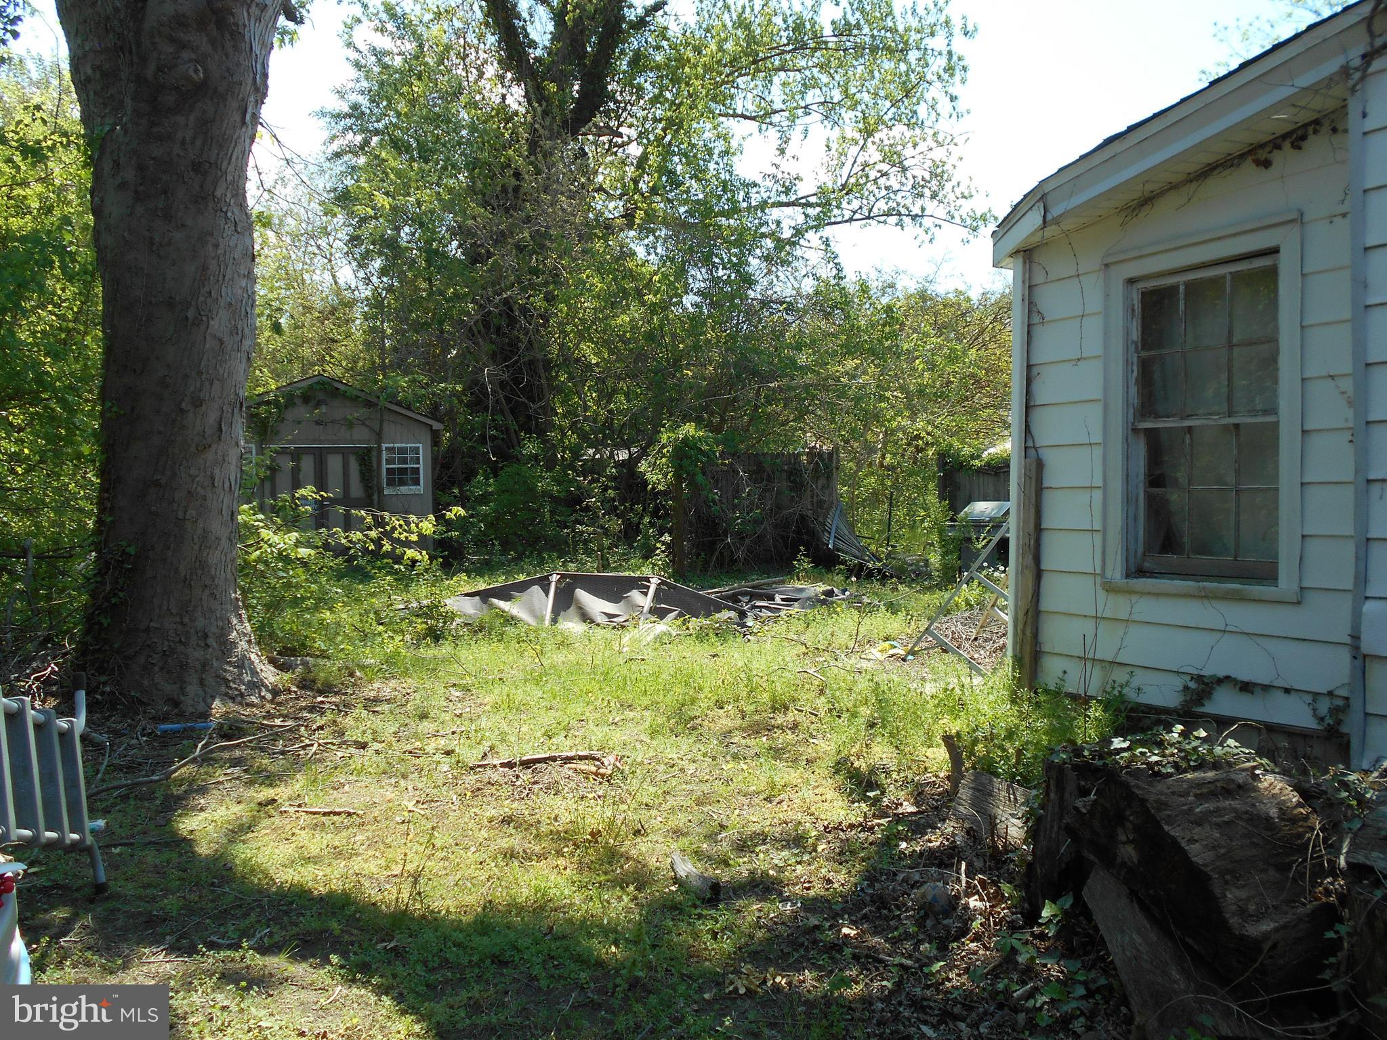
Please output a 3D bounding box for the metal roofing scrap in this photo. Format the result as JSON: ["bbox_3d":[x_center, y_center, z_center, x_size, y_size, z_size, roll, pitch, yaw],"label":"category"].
[{"bbox_3d":[-0.420,0.800,11.900,4.100,0.500,1.700,0,1,-7],"label":"metal roofing scrap"}]

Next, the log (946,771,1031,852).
[{"bbox_3d":[1.220,1.160,4.600,0.250,0.270,0.360,0,1,-30],"label":"log"}]

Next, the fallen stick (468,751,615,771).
[{"bbox_3d":[-0.800,1.250,5.880,0.750,0.075,0.120,0,1,-16],"label":"fallen stick"}]

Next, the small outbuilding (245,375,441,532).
[{"bbox_3d":[-6.100,-0.780,18.900,3.500,2.900,3.400,0,1,-14],"label":"small outbuilding"}]

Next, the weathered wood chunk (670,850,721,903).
[{"bbox_3d":[0.010,1.280,4.060,0.110,0.120,0.220,-1,1,-38],"label":"weathered wood chunk"}]

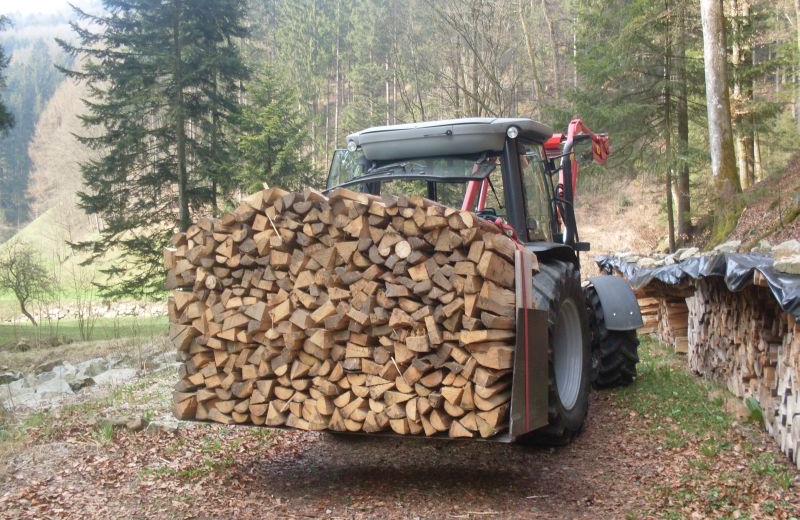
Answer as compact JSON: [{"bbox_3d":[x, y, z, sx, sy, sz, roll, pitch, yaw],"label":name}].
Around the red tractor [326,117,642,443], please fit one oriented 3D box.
[{"bbox_3d":[1.058,0.099,8.853,2.200,2.720,4.300,-1,2,26],"label":"red tractor"}]

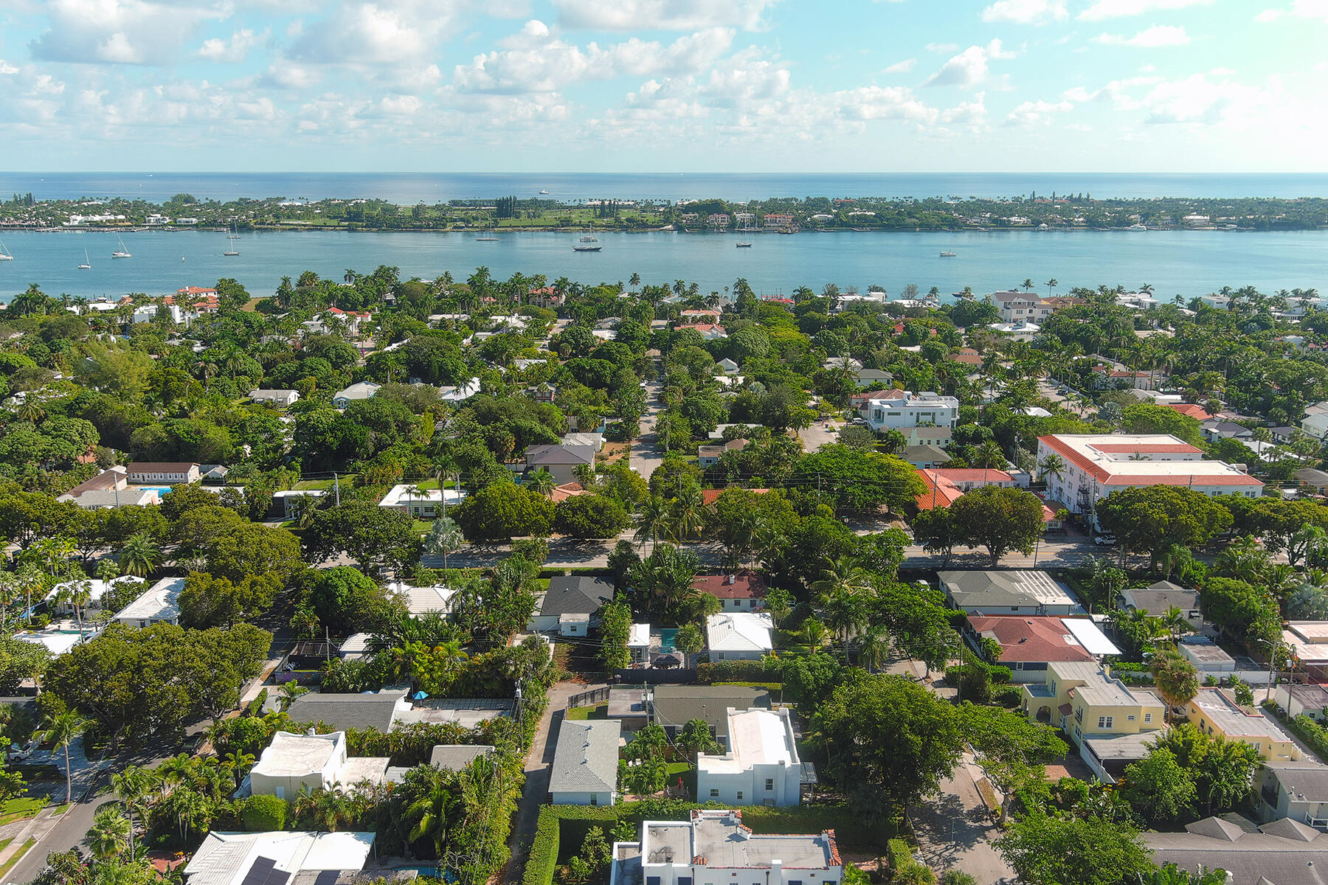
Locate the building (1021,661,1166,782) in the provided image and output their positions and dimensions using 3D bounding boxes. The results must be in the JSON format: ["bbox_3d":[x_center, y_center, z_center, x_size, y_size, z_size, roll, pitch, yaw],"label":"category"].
[{"bbox_3d":[55.100,34.940,135.366,13.800,6.900,17.800,0,14,0],"label":"building"}]

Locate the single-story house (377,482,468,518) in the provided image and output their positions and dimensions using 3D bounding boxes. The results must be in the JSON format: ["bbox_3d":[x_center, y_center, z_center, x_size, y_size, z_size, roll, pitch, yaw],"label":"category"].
[{"bbox_3d":[-50.250,12.832,227.771,16.900,3.700,15.200,0,14,0],"label":"single-story house"}]

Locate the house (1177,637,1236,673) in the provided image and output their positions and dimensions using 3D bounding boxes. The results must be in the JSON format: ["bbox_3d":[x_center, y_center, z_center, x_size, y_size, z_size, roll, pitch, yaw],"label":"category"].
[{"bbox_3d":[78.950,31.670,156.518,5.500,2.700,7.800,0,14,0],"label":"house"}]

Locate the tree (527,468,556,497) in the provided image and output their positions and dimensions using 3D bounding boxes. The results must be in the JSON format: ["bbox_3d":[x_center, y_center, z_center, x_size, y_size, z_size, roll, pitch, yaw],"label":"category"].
[{"bbox_3d":[-25.131,9.249,220.005,5.900,8.700,5.900,0,14,0],"label":"tree"}]

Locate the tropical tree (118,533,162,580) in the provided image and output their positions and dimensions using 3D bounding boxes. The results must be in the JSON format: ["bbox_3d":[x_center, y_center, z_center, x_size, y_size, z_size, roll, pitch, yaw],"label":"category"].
[{"bbox_3d":[-92.500,20.494,188.337,7.500,8.500,7.500,0,14,0],"label":"tropical tree"}]

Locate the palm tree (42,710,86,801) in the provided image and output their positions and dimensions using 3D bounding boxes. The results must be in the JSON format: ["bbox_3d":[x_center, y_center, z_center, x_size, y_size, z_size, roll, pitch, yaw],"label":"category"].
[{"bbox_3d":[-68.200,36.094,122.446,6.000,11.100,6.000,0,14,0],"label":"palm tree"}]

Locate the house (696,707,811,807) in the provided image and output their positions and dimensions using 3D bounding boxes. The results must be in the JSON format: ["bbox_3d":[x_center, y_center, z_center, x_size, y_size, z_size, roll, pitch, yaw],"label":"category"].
[{"bbox_3d":[9.391,35.991,123.251,11.383,5.000,13.449,0,14,0],"label":"house"}]

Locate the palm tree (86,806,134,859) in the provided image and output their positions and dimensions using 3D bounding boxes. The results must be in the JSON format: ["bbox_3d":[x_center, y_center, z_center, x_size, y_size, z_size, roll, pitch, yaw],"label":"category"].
[{"bbox_3d":[-58.100,41.377,112.343,4.800,5.900,4.800,0,14,0],"label":"palm tree"}]

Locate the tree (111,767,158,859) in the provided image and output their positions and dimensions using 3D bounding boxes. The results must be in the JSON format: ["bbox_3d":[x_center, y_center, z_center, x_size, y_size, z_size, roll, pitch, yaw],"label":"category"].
[{"bbox_3d":[-52.642,37.298,106.742,4.600,10.676,4.600,0,14,0],"label":"tree"}]

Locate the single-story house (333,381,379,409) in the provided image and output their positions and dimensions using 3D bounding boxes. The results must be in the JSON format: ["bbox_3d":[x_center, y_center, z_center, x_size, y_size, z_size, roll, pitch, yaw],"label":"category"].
[{"bbox_3d":[-90.701,-14.162,319.271,11.470,4.700,17.888,0,14,0],"label":"single-story house"}]

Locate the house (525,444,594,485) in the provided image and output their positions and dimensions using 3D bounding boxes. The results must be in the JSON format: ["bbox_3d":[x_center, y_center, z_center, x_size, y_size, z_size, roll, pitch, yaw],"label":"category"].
[{"bbox_3d":[-22.805,4.627,239.421,14.217,8.000,12.156,0,14,0],"label":"house"}]

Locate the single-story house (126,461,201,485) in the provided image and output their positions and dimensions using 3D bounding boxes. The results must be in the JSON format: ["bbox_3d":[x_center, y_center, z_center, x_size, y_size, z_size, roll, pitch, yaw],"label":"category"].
[{"bbox_3d":[-112.409,6.536,240.030,13.943,4.000,6.025,0,14,0],"label":"single-story house"}]

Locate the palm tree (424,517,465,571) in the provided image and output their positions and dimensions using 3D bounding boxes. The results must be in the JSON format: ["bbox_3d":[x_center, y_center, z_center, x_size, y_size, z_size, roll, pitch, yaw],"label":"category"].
[{"bbox_3d":[-37.644,17.712,184.013,7.000,10.200,7.000,0,14,0],"label":"palm tree"}]

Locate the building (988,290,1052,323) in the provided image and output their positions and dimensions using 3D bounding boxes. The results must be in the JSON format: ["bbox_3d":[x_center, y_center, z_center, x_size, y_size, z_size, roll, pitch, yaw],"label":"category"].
[{"bbox_3d":[170.900,-64.413,509.511,22.800,13.000,19.000,0,14,0],"label":"building"}]

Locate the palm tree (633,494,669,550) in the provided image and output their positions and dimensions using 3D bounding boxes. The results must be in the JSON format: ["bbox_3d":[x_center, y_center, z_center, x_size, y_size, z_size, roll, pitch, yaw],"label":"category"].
[{"bbox_3d":[-1.400,16.959,191.042,7.300,14.000,7.300,0,14,0],"label":"palm tree"}]

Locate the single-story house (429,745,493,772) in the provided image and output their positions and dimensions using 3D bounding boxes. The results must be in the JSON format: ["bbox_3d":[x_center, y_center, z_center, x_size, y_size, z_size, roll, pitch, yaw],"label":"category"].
[{"bbox_3d":[-22.550,36.879,122.004,6.801,3.900,6.600,0,14,0],"label":"single-story house"}]

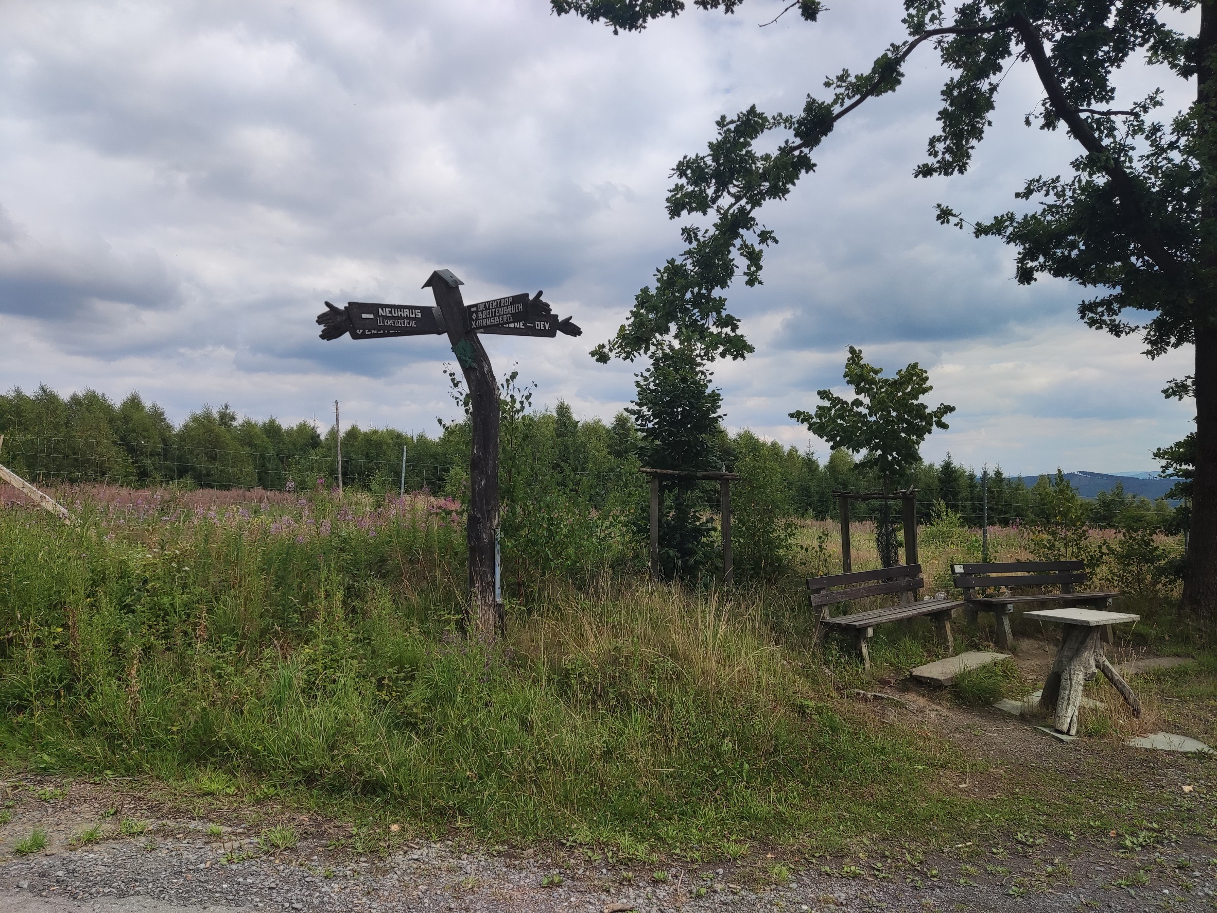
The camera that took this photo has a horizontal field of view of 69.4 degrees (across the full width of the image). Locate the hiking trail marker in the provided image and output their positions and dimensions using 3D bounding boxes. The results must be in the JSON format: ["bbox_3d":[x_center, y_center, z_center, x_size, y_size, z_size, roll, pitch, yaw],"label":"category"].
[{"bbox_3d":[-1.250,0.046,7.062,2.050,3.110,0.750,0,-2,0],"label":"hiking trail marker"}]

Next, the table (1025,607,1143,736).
[{"bbox_3d":[3.270,1.465,6.054,0.600,0.750,0.560,1,-3,-25],"label":"table"}]

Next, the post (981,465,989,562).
[{"bbox_3d":[5.790,1.154,13.500,0.060,1.880,0.060,1,-2,-17],"label":"post"}]

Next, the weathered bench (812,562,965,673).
[{"bbox_3d":[2.571,1.451,8.007,1.970,0.780,0.530,2,-3,-44],"label":"weathered bench"}]

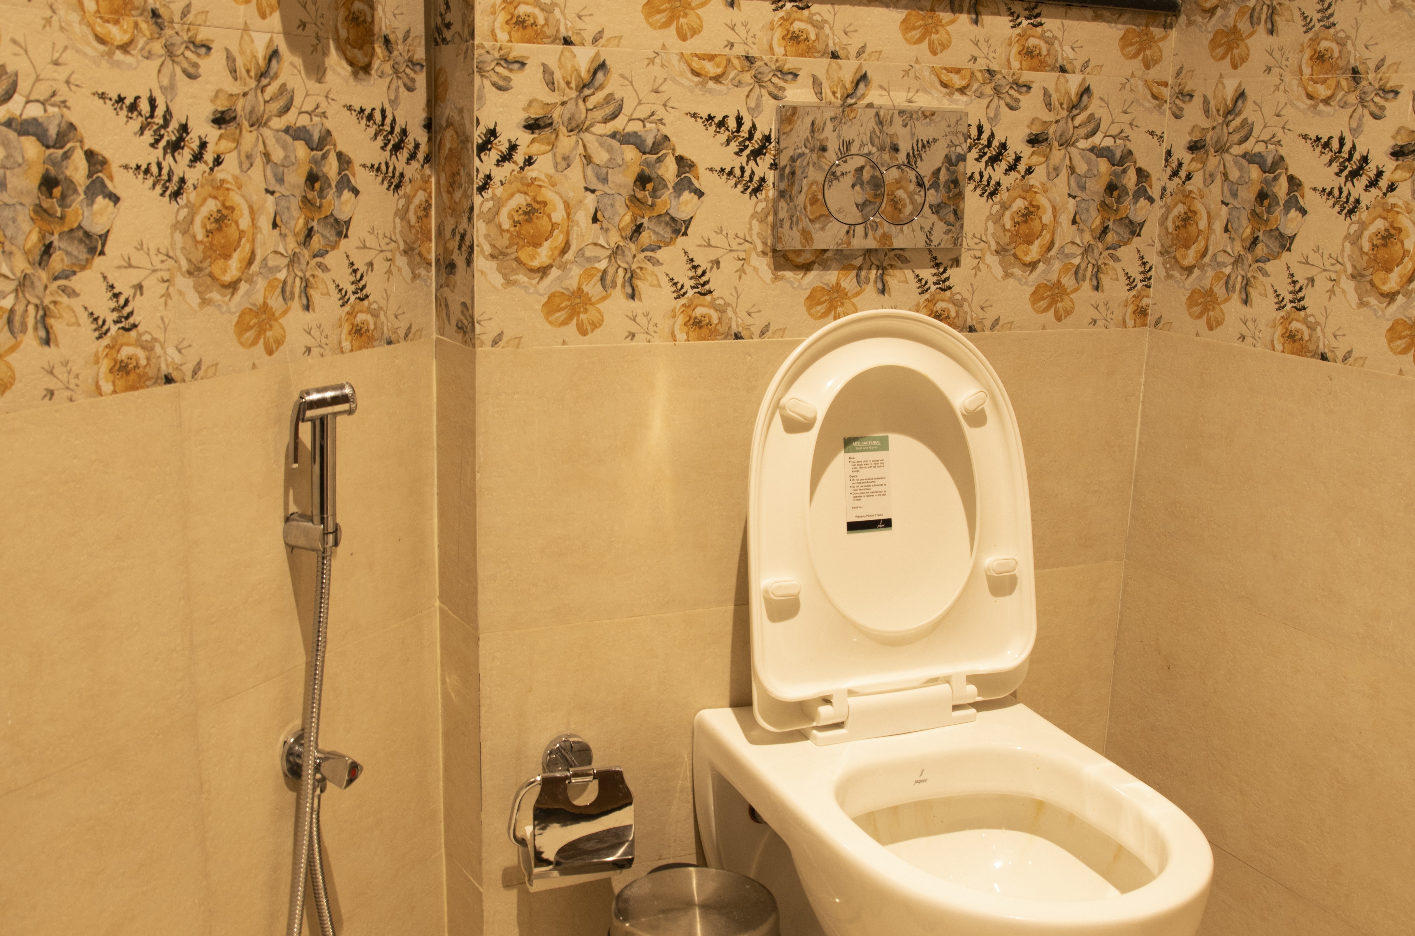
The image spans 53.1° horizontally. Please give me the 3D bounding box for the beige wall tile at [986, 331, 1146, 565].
[{"bbox_3d":[0.430,-0.022,1.758,0.254,0.300,0.010,-4,14,-24],"label":"beige wall tile"}]

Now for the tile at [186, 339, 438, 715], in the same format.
[{"bbox_3d":[-0.373,0.038,1.383,0.010,0.300,0.353,8,14,25],"label":"tile"}]

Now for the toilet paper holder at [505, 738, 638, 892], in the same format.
[{"bbox_3d":[-0.149,0.374,1.528,0.137,0.137,0.080,-4,14,-24],"label":"toilet paper holder"}]

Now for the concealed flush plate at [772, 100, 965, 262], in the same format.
[{"bbox_3d":[0.183,-0.323,1.558,0.242,0.150,0.012,-4,14,-24],"label":"concealed flush plate"}]

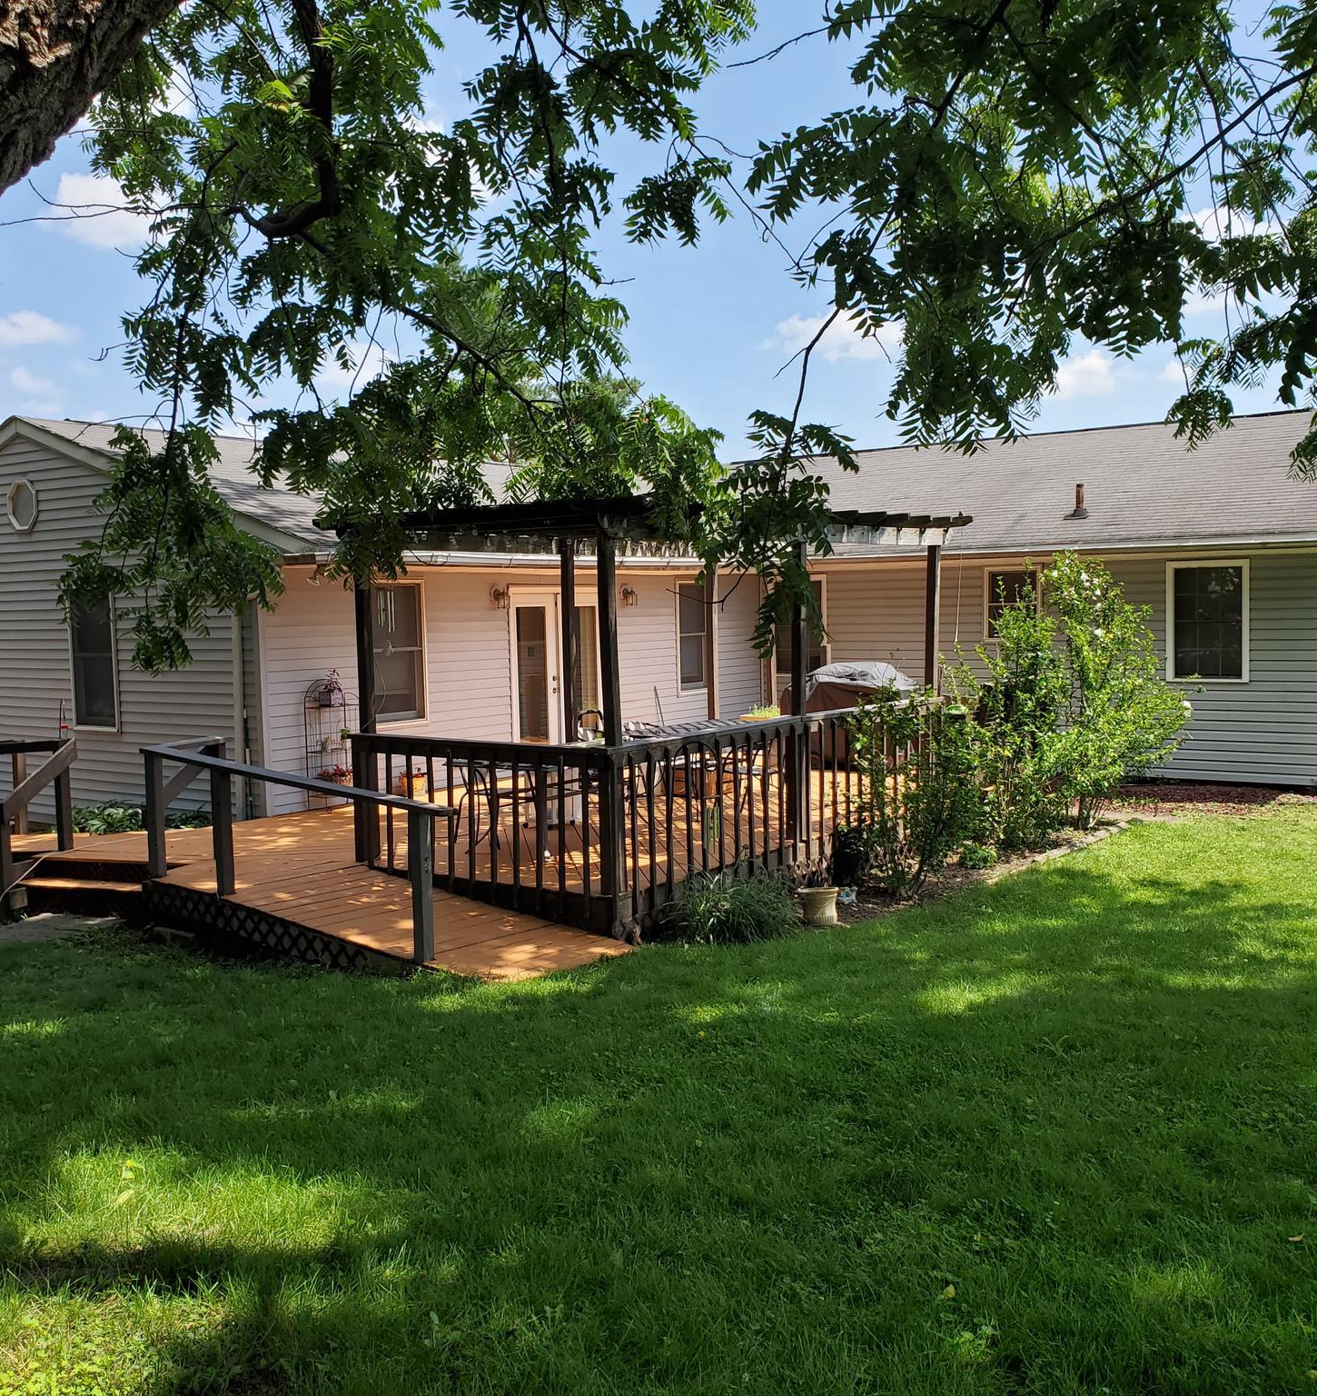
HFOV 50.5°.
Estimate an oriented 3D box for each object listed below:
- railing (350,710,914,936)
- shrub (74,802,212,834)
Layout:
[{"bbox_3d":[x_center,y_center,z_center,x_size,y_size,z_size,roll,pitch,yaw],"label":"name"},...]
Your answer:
[{"bbox_3d":[0.070,0.695,11.302,2.500,1.170,4.600,2,5,37],"label":"railing"},{"bbox_3d":[-4.672,1.142,12.654,1.500,0.450,0.650,2,5,37],"label":"shrub"}]

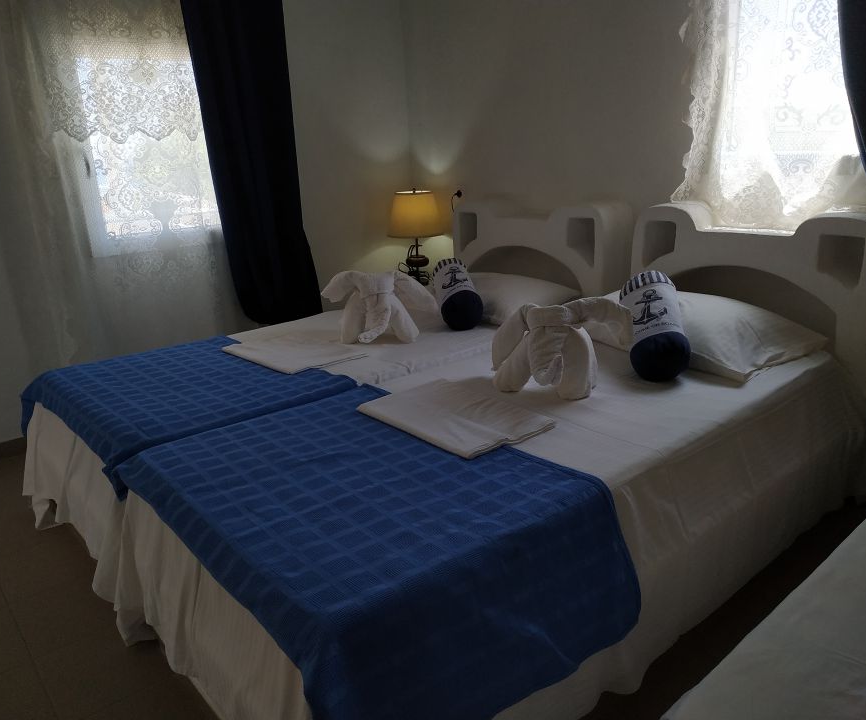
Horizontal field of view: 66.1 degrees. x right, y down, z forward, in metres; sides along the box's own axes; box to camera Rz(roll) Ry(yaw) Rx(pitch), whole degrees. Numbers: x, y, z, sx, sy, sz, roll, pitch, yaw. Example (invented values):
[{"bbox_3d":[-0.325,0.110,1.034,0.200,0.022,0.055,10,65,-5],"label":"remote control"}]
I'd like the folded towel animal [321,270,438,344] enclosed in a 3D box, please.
[{"bbox_3d":[-0.196,-0.224,2.638,0.429,0.275,0.241,1,17,12],"label":"folded towel animal"}]

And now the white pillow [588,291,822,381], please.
[{"bbox_3d":[0.894,-0.129,2.321,0.496,0.181,0.724,-16,21,-37],"label":"white pillow"}]

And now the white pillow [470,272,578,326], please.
[{"bbox_3d":[0.293,-0.320,3.042,0.496,0.181,0.724,-16,21,-37],"label":"white pillow"}]

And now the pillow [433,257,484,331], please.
[{"bbox_3d":[0.104,-0.275,2.745,0.178,0.178,0.342,-10,40,-3],"label":"pillow"}]

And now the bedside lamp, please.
[{"bbox_3d":[-0.093,-0.698,3.866,0.315,0.576,0.315,-2,17,1],"label":"bedside lamp"}]

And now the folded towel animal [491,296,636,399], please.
[{"bbox_3d":[0.394,-0.054,1.991,0.389,0.275,0.241,4,18,21],"label":"folded towel animal"}]

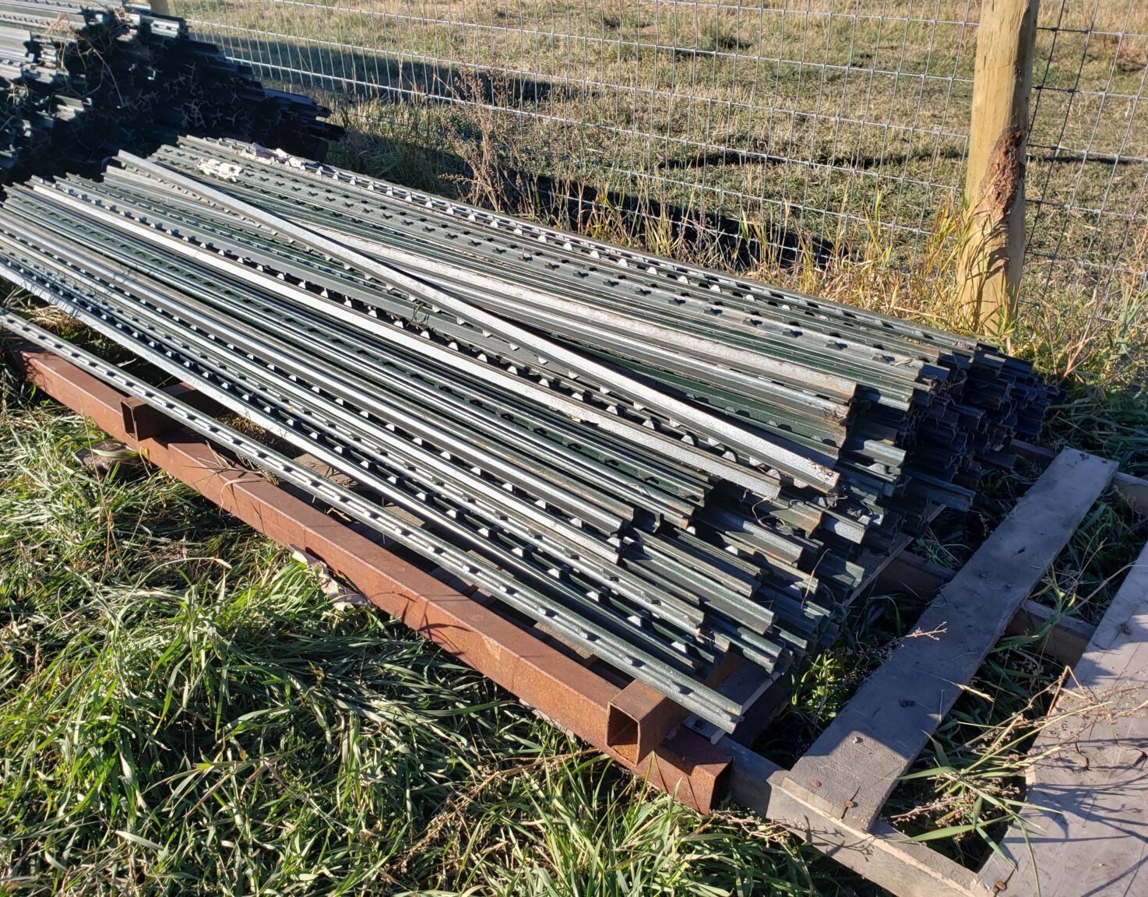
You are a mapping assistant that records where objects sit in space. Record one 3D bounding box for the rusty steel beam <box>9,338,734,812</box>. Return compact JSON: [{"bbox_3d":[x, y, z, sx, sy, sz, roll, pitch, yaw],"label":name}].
[{"bbox_3d":[-0.486,0.095,1.427,1.672,0.064,0.040,23,34,33],"label":"rusty steel beam"}]

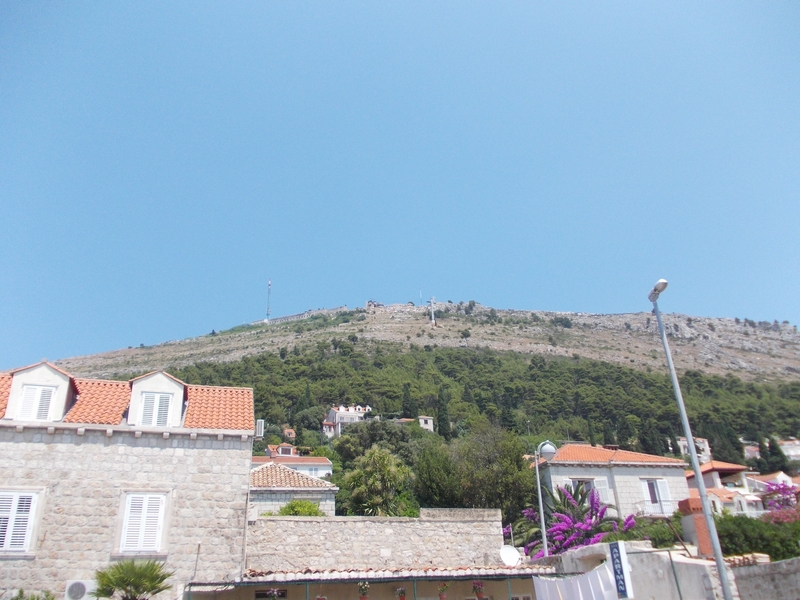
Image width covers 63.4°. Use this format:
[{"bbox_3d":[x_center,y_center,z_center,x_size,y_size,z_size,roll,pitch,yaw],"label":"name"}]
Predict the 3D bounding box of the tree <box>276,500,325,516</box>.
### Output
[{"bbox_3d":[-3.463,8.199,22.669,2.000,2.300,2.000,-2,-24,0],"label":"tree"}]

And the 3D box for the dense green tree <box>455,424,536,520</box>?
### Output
[{"bbox_3d":[4.406,8.591,29.150,4.100,6.100,4.000,-2,-24,0],"label":"dense green tree"}]

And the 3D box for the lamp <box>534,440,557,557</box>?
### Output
[{"bbox_3d":[4.560,6.459,19.487,0.680,4.400,0.480,-2,-24,0],"label":"lamp"}]

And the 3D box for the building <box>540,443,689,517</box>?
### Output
[{"bbox_3d":[12.560,13.715,43.415,10.300,7.900,8.400,6,-25,-17],"label":"building"}]

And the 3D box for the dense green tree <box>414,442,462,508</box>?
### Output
[{"bbox_3d":[1.874,9.163,29.811,2.700,5.150,2.700,-2,-24,0],"label":"dense green tree"}]

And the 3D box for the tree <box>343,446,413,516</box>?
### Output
[{"bbox_3d":[-0.951,8.506,27.412,3.100,4.600,3.000,-2,-24,0],"label":"tree"}]

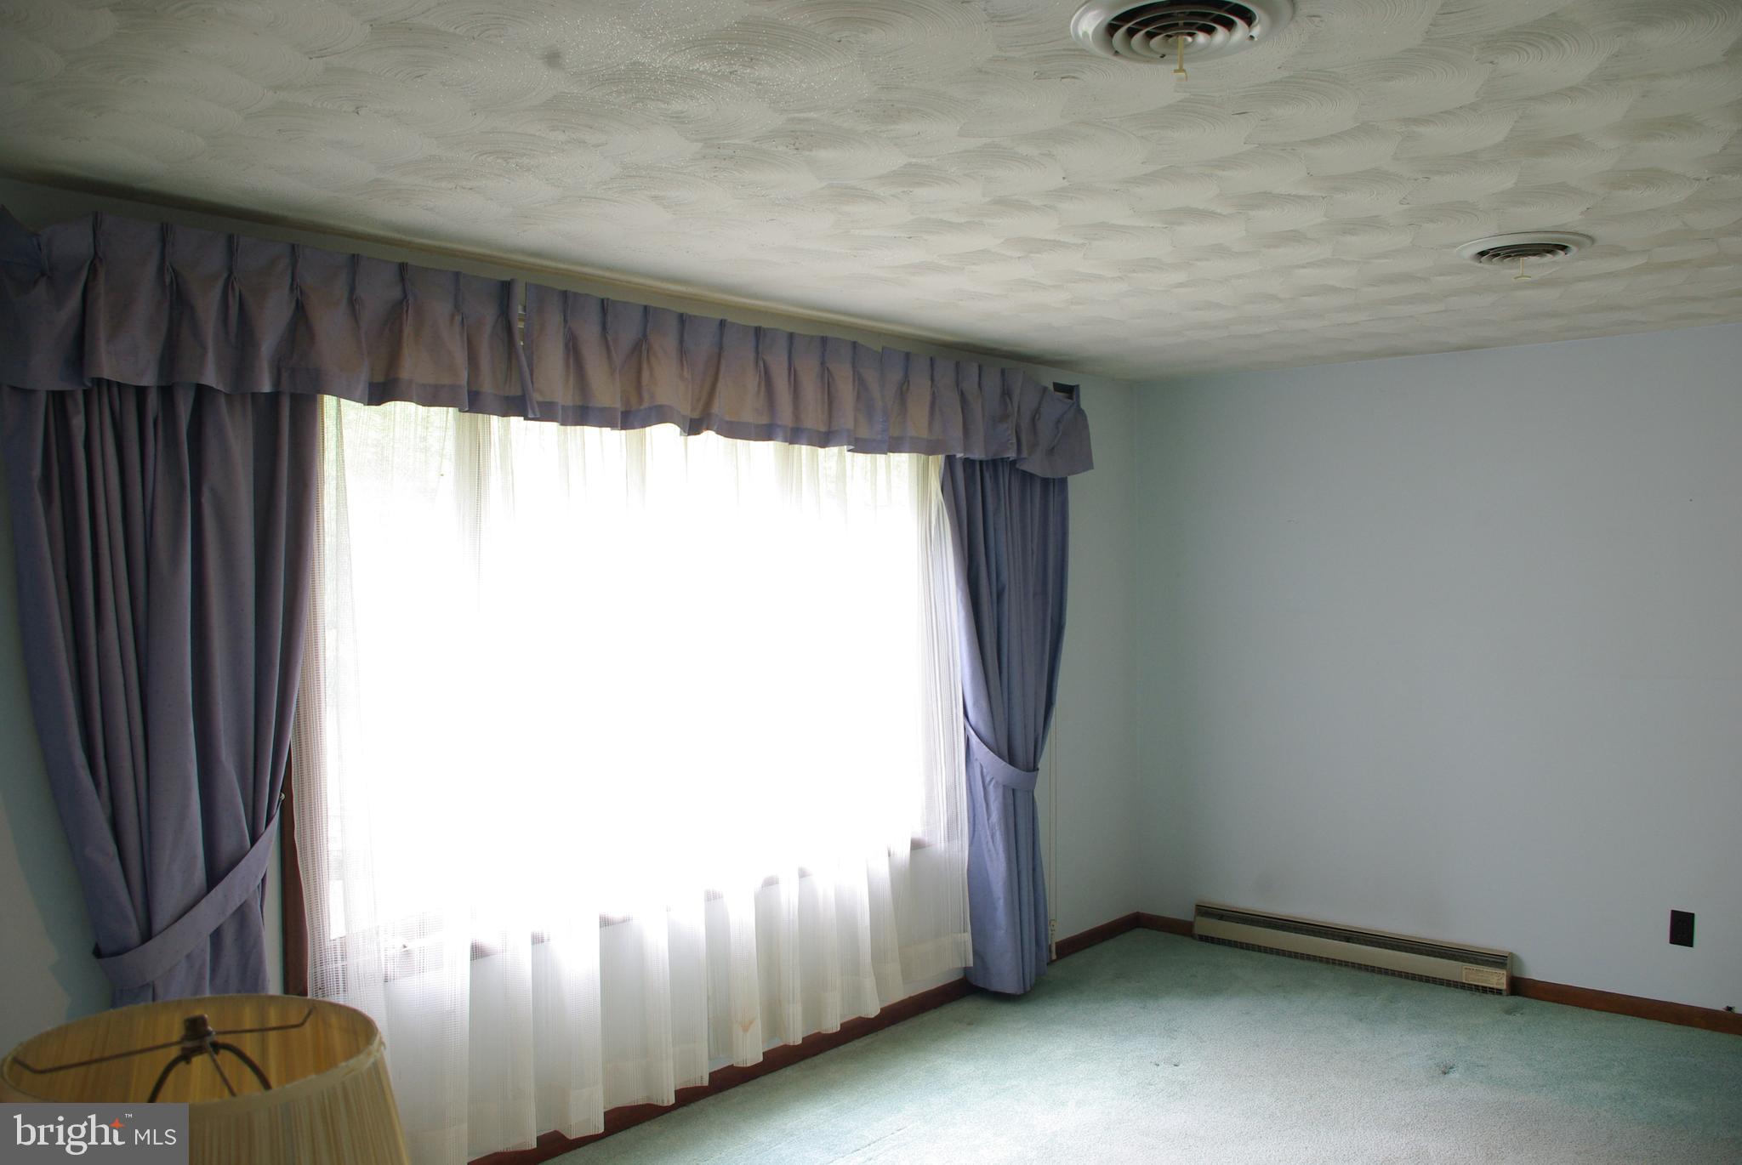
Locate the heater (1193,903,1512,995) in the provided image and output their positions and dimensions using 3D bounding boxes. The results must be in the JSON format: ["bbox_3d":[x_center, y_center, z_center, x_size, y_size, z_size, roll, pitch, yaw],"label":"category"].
[{"bbox_3d":[1.827,1.417,5.055,1.250,0.152,0.060,0,1,42],"label":"heater"}]

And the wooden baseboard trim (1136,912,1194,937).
[{"bbox_3d":[1.255,1.470,5.607,0.276,0.069,0.018,0,1,42],"label":"wooden baseboard trim"}]

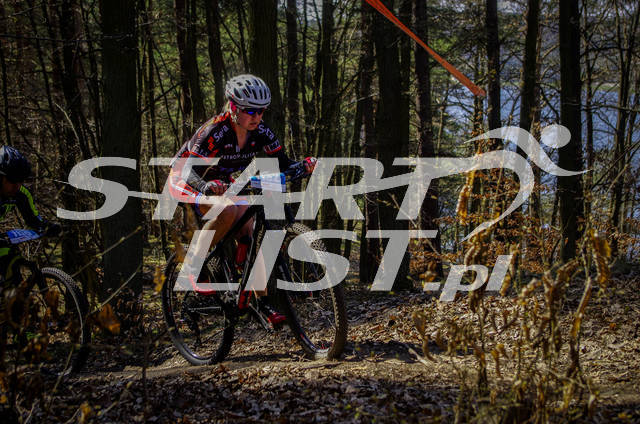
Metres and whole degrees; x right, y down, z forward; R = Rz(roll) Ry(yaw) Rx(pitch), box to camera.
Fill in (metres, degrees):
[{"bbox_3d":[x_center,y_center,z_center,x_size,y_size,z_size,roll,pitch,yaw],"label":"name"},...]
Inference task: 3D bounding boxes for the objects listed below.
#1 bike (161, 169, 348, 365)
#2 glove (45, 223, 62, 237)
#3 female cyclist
[{"bbox_3d":[-0.397,0.334,6.233,0.693,1.020,1.812,-5,-3,-39],"label":"bike"},{"bbox_3d":[-1.854,0.122,7.900,0.100,0.085,0.120,-7,8,-38],"label":"glove"},{"bbox_3d":[-0.514,-0.074,6.325,0.653,1.375,0.851,-6,9,-39],"label":"female cyclist"}]

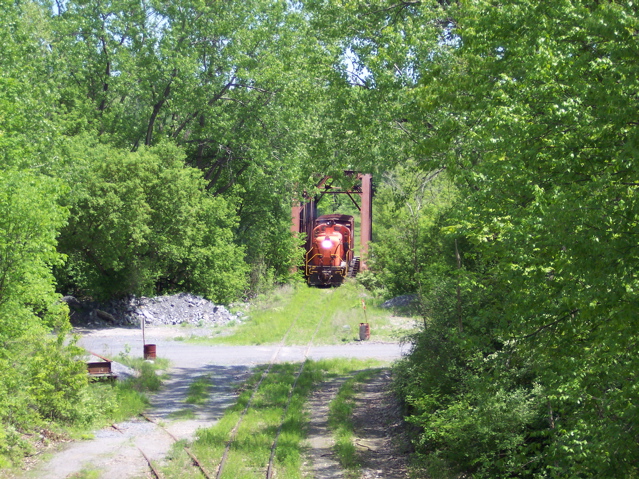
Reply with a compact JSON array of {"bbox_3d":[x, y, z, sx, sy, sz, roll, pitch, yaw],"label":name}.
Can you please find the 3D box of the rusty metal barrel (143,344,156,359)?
[{"bbox_3d":[-8.069,5.457,89.000,0.580,0.840,0.580,0,3,2],"label":"rusty metal barrel"}]

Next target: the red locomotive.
[{"bbox_3d":[0.880,0.870,146.800,3.100,4.400,17.000,0,3,2],"label":"red locomotive"}]

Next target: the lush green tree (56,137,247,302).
[{"bbox_3d":[-10.725,-1.085,119.000,12.200,11.000,10.500,0,3,2],"label":"lush green tree"}]

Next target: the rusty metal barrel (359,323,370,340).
[{"bbox_3d":[2.410,4.904,98.500,0.580,0.880,0.580,0,3,2],"label":"rusty metal barrel"}]

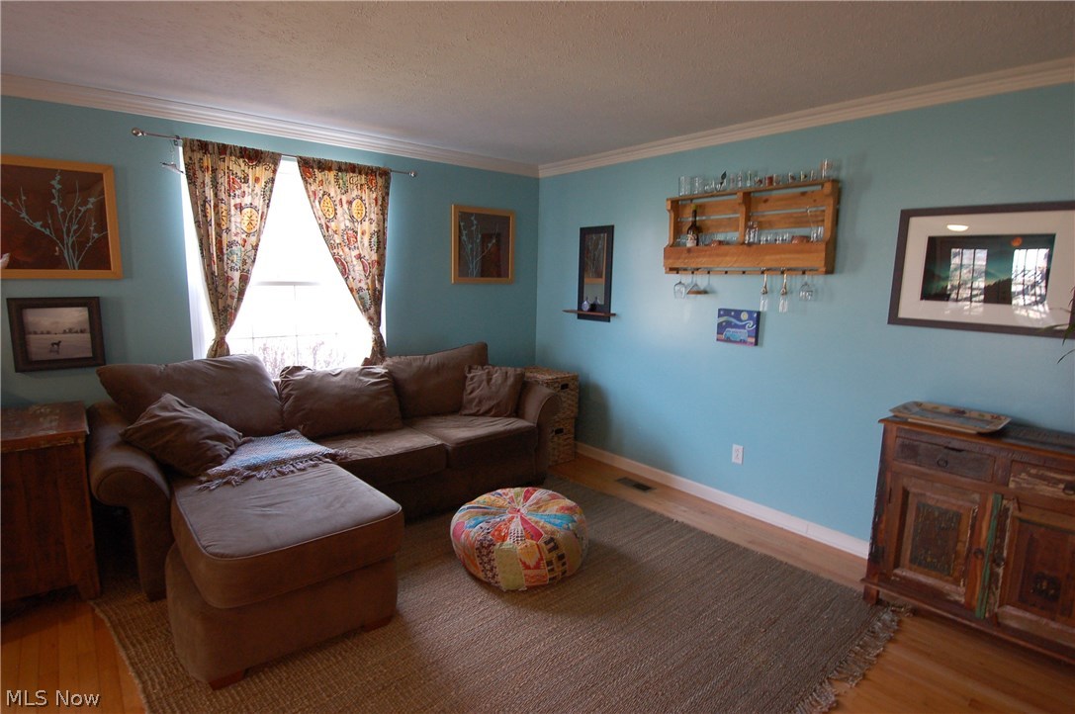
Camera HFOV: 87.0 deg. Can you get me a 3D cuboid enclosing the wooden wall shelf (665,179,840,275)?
[{"bbox_3d":[1.207,-0.730,3.338,0.125,0.491,1.025,-6,11,-39],"label":"wooden wall shelf"}]

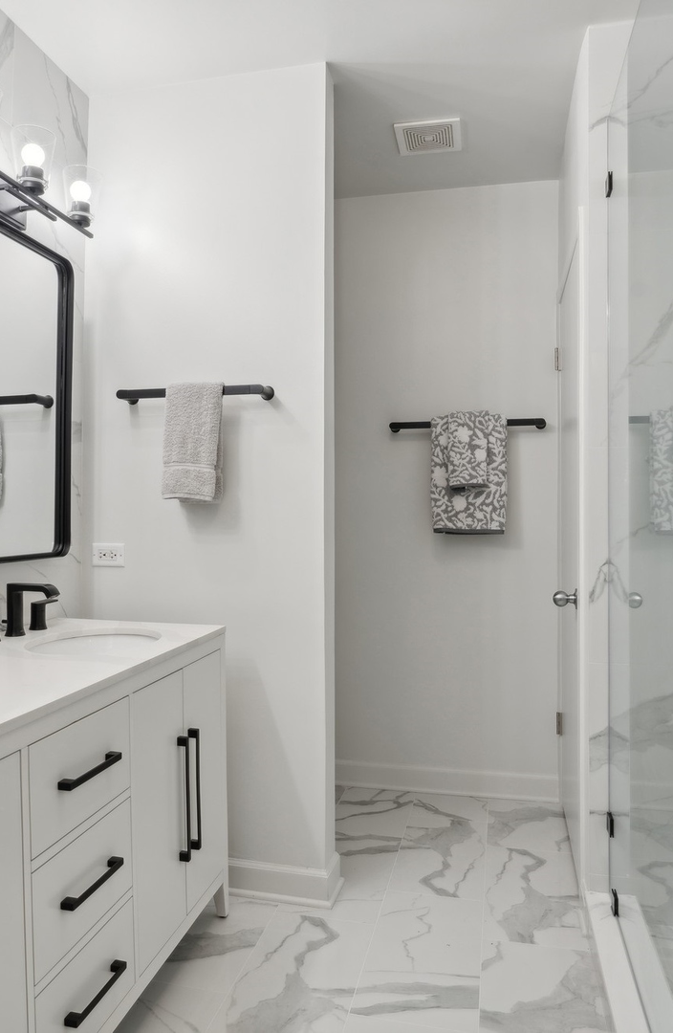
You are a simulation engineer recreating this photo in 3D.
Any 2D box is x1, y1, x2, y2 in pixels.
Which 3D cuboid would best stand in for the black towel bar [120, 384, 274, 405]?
[{"bbox_3d":[-0.454,-0.385,2.191,0.516,0.043,0.074,0,0,13],"label":"black towel bar"}]

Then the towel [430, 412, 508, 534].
[{"bbox_3d":[0.557,-0.183,2.897,0.312,0.509,0.090,0,0,13],"label":"towel"}]

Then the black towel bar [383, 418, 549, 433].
[{"bbox_3d":[0.552,-0.381,2.917,0.656,0.044,0.075,0,0,13],"label":"black towel bar"}]

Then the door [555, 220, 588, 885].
[{"bbox_3d":[0.864,0.151,2.494,0.040,2.080,0.705,0,0,13],"label":"door"}]

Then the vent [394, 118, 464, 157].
[{"bbox_3d":[0.345,-1.397,2.562,0.234,0.020,0.222,0,0,13],"label":"vent"}]

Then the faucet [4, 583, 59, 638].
[{"bbox_3d":[-0.867,0.264,1.955,0.145,0.148,0.054,0,0,13],"label":"faucet"}]

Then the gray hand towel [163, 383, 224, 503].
[{"bbox_3d":[-0.443,-0.231,2.176,0.207,0.375,0.077,0,0,13],"label":"gray hand towel"}]

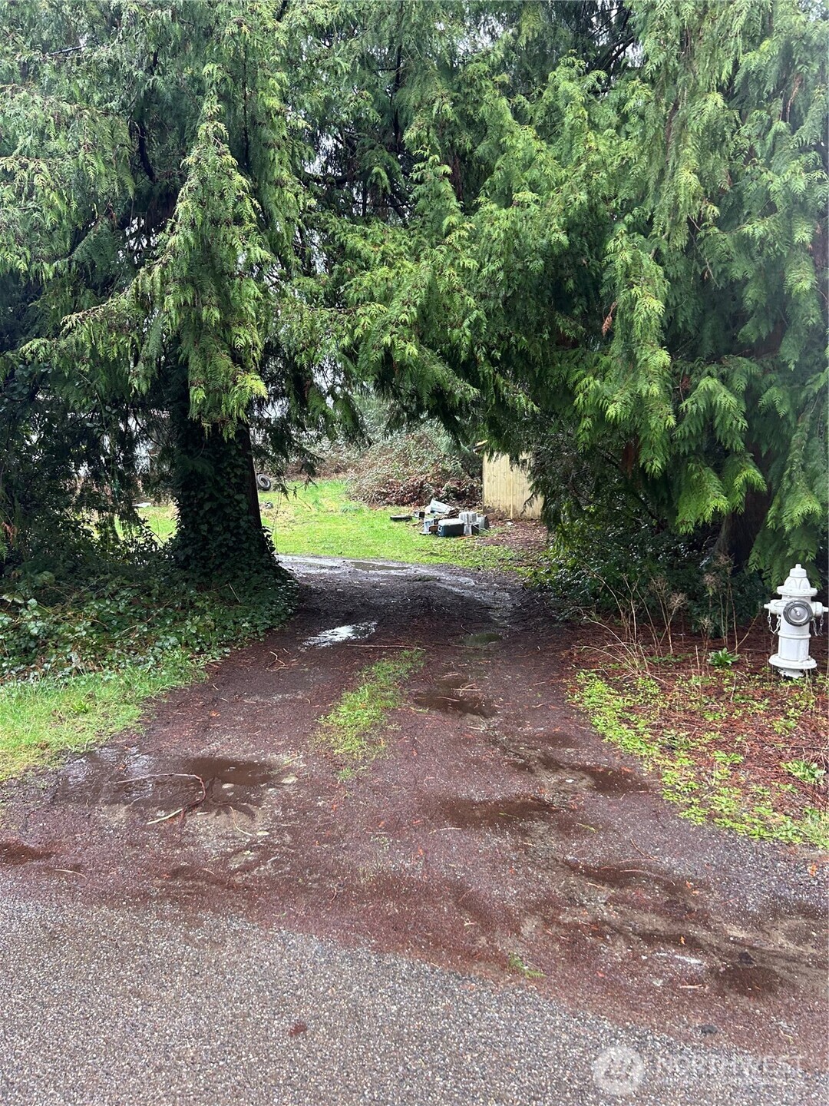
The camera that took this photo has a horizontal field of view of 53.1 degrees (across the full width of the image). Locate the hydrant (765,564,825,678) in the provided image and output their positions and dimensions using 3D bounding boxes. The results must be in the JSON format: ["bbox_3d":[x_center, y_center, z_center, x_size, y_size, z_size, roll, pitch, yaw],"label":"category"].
[{"bbox_3d":[2.673,0.480,5.821,0.410,0.785,0.390,2,6,18],"label":"hydrant"}]

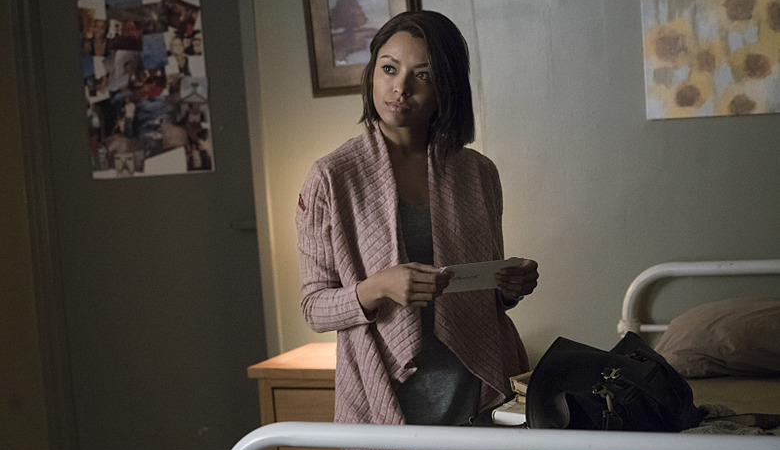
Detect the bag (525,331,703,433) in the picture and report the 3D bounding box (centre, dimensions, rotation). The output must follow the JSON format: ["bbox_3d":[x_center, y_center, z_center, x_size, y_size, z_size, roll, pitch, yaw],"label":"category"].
[{"bbox_3d":[0.432,0.315,2.920,0.325,0.215,0.220,-4,4,9],"label":"bag"}]

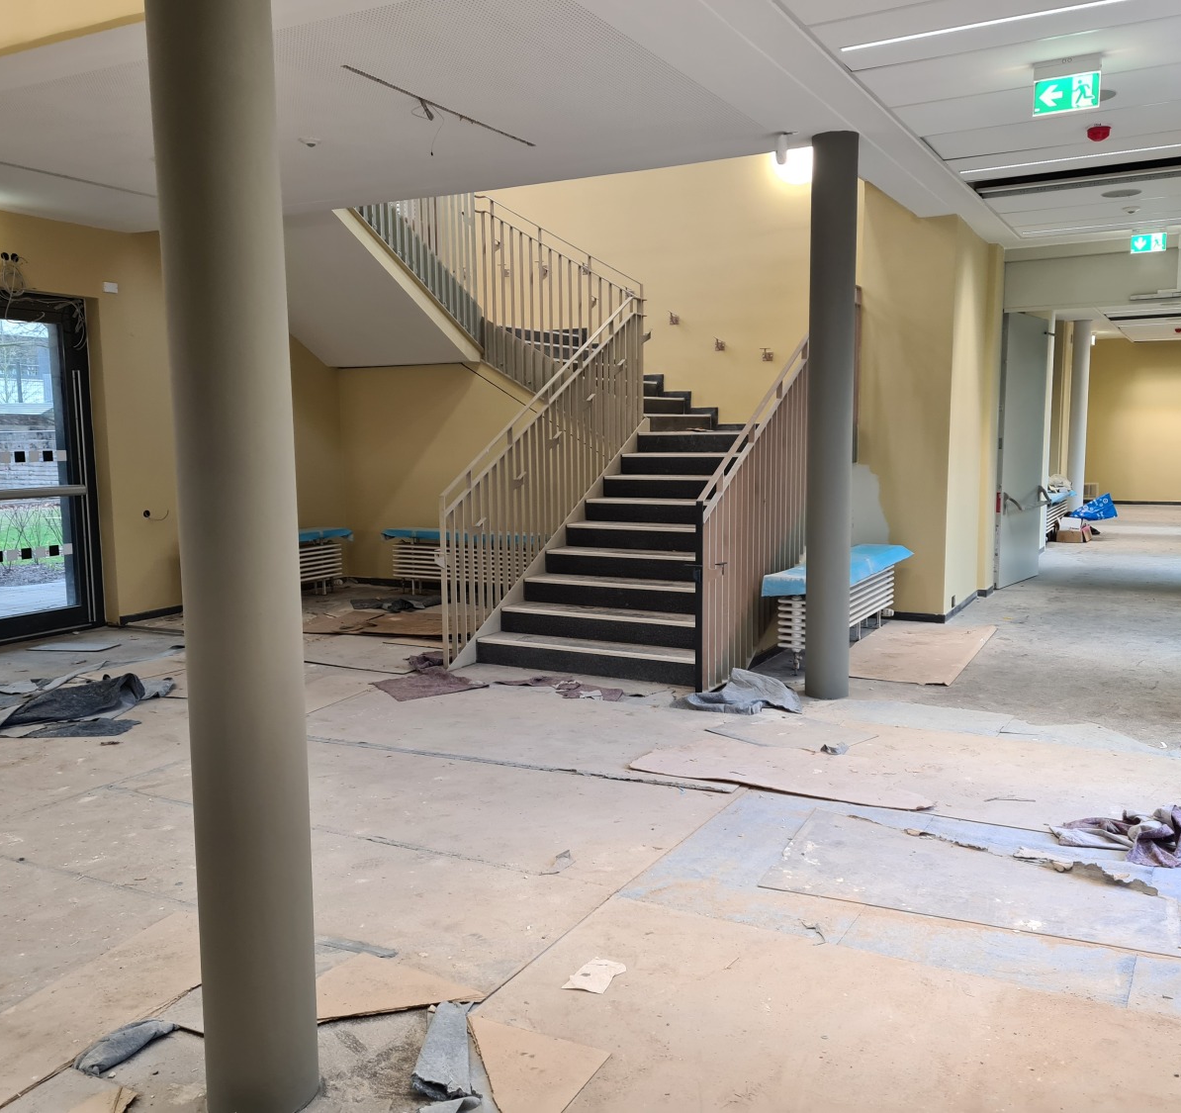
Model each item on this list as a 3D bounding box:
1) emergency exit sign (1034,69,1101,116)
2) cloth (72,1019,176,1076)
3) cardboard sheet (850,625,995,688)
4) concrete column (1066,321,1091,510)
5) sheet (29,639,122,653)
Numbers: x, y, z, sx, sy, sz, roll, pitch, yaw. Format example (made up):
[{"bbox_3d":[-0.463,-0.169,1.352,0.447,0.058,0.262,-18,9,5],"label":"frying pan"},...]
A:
[{"bbox_3d":[2.106,-2.042,4.920,0.275,0.153,0.035,3,7,29],"label":"emergency exit sign"},{"bbox_3d":[-1.197,1.239,2.856,0.120,0.045,0.250,2,7,26],"label":"cloth"},{"bbox_3d":[2.250,0.624,7.657,0.820,0.020,2.100,3,8,29],"label":"cardboard sheet"},{"bbox_3d":[7.563,-2.094,17.271,0.243,3.085,0.243,3,8,29],"label":"concrete column"},{"bbox_3d":[-3.828,0.664,8.289,0.590,0.017,0.280,0,7,9],"label":"sheet"}]

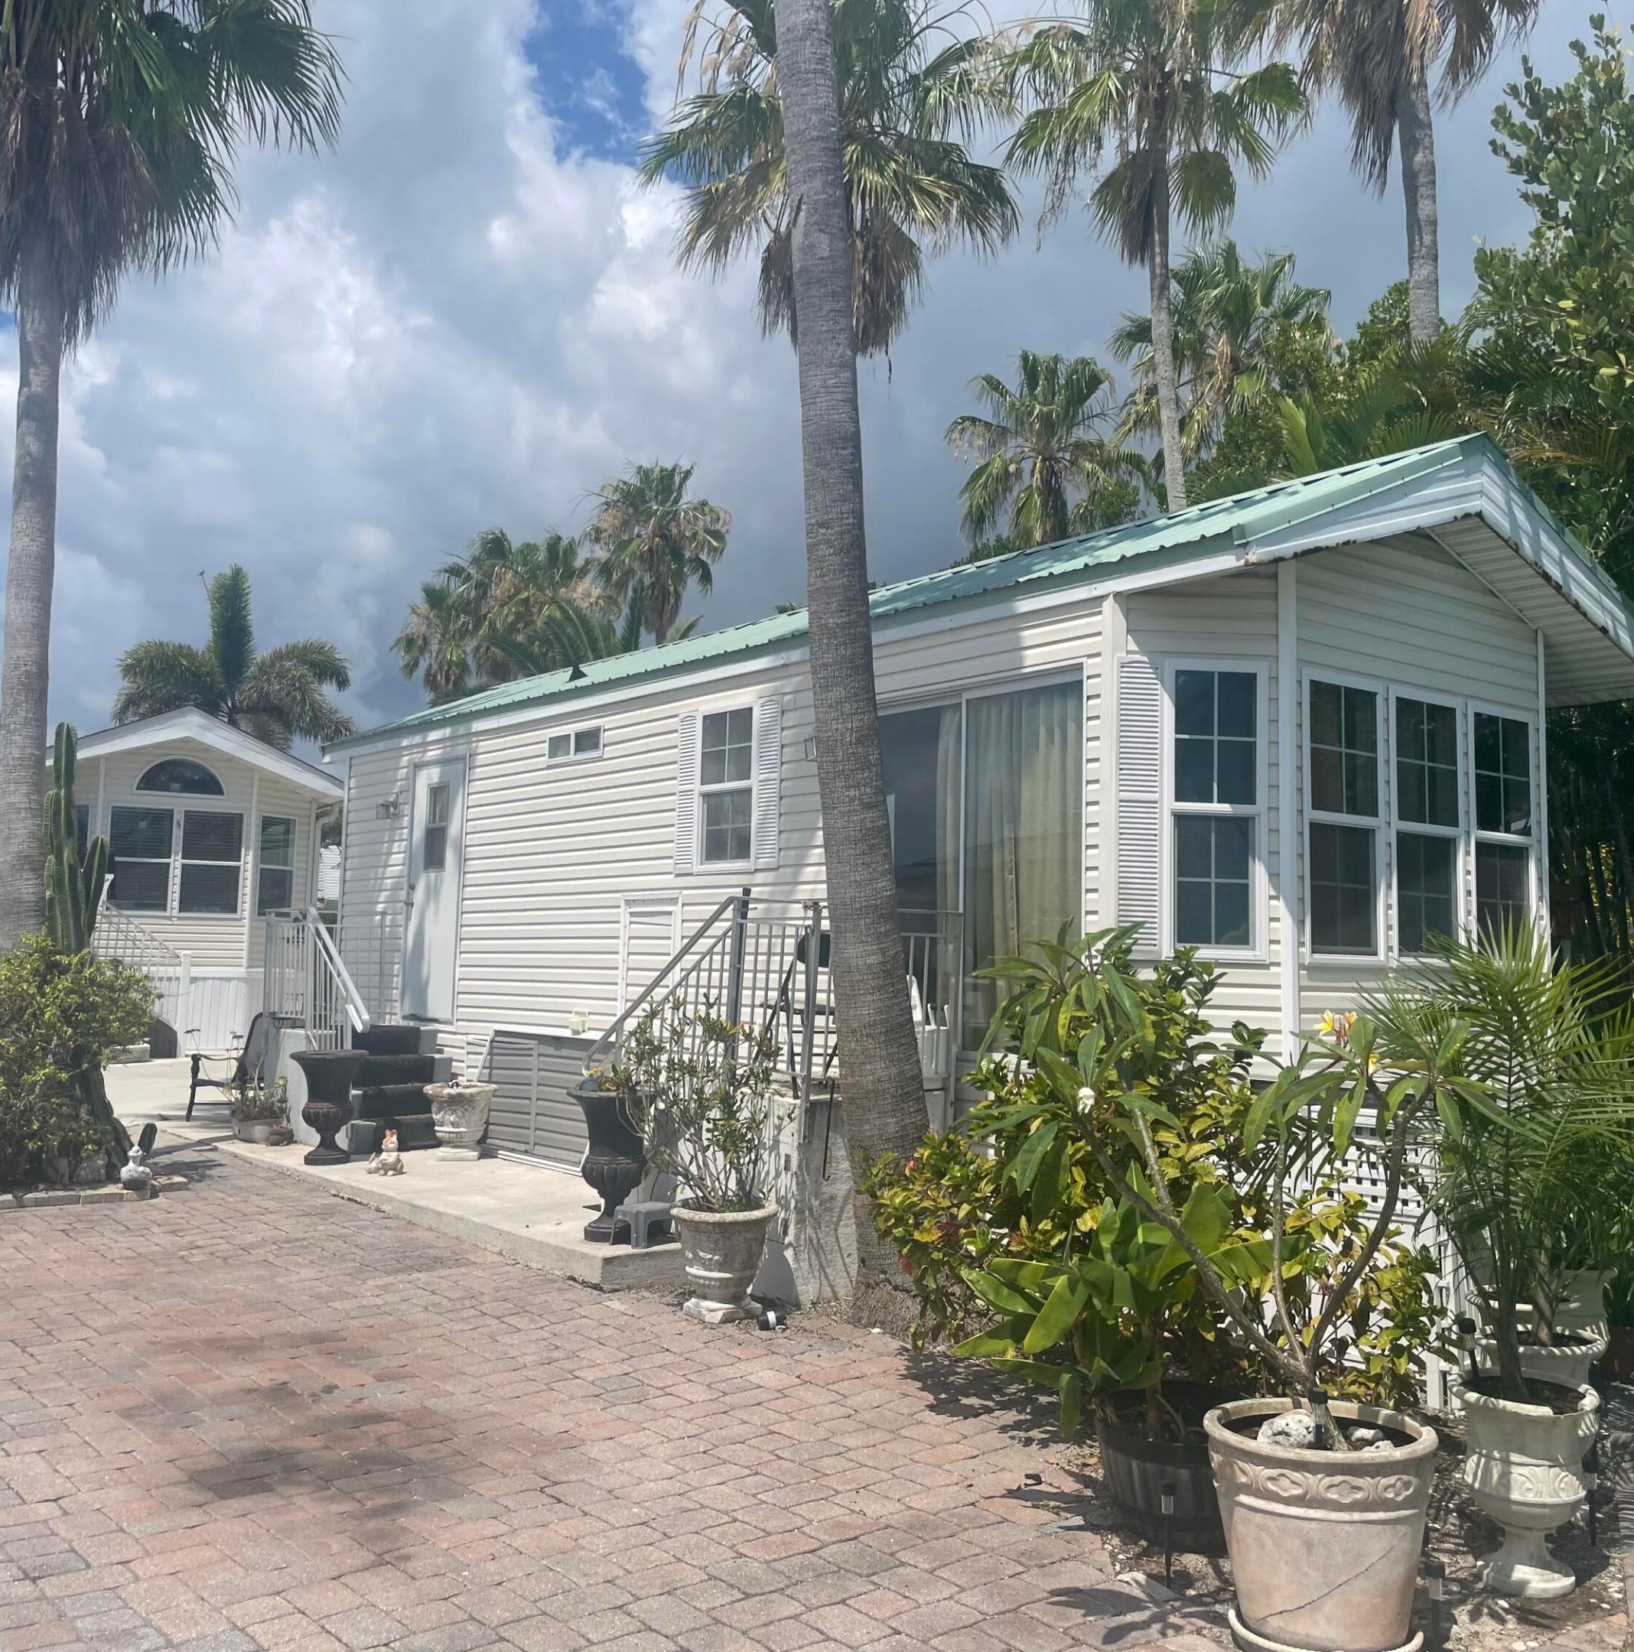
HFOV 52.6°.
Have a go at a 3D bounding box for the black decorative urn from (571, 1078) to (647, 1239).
[{"bbox_3d":[-0.982,1.616,8.034,0.441,0.751,0.441,2,-5,-7],"label":"black decorative urn"}]

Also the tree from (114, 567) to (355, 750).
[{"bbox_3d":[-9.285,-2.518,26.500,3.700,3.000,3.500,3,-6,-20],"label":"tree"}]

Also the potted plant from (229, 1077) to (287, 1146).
[{"bbox_3d":[-4.109,2.089,12.200,0.410,0.480,0.400,3,-6,-18],"label":"potted plant"}]

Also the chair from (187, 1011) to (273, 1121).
[{"bbox_3d":[-4.723,1.926,13.518,0.600,0.930,0.660,-3,-6,38],"label":"chair"}]

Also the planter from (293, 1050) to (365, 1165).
[{"bbox_3d":[-3.252,1.856,11.000,0.480,0.760,0.480,3,-6,-16],"label":"planter"}]

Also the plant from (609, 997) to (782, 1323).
[{"bbox_3d":[-0.507,1.400,7.073,0.745,1.331,0.700,1,-5,-4],"label":"plant"}]

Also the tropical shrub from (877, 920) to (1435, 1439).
[{"bbox_3d":[1.103,1.153,5.371,1.800,1.589,1.300,0,-5,11],"label":"tropical shrub"}]

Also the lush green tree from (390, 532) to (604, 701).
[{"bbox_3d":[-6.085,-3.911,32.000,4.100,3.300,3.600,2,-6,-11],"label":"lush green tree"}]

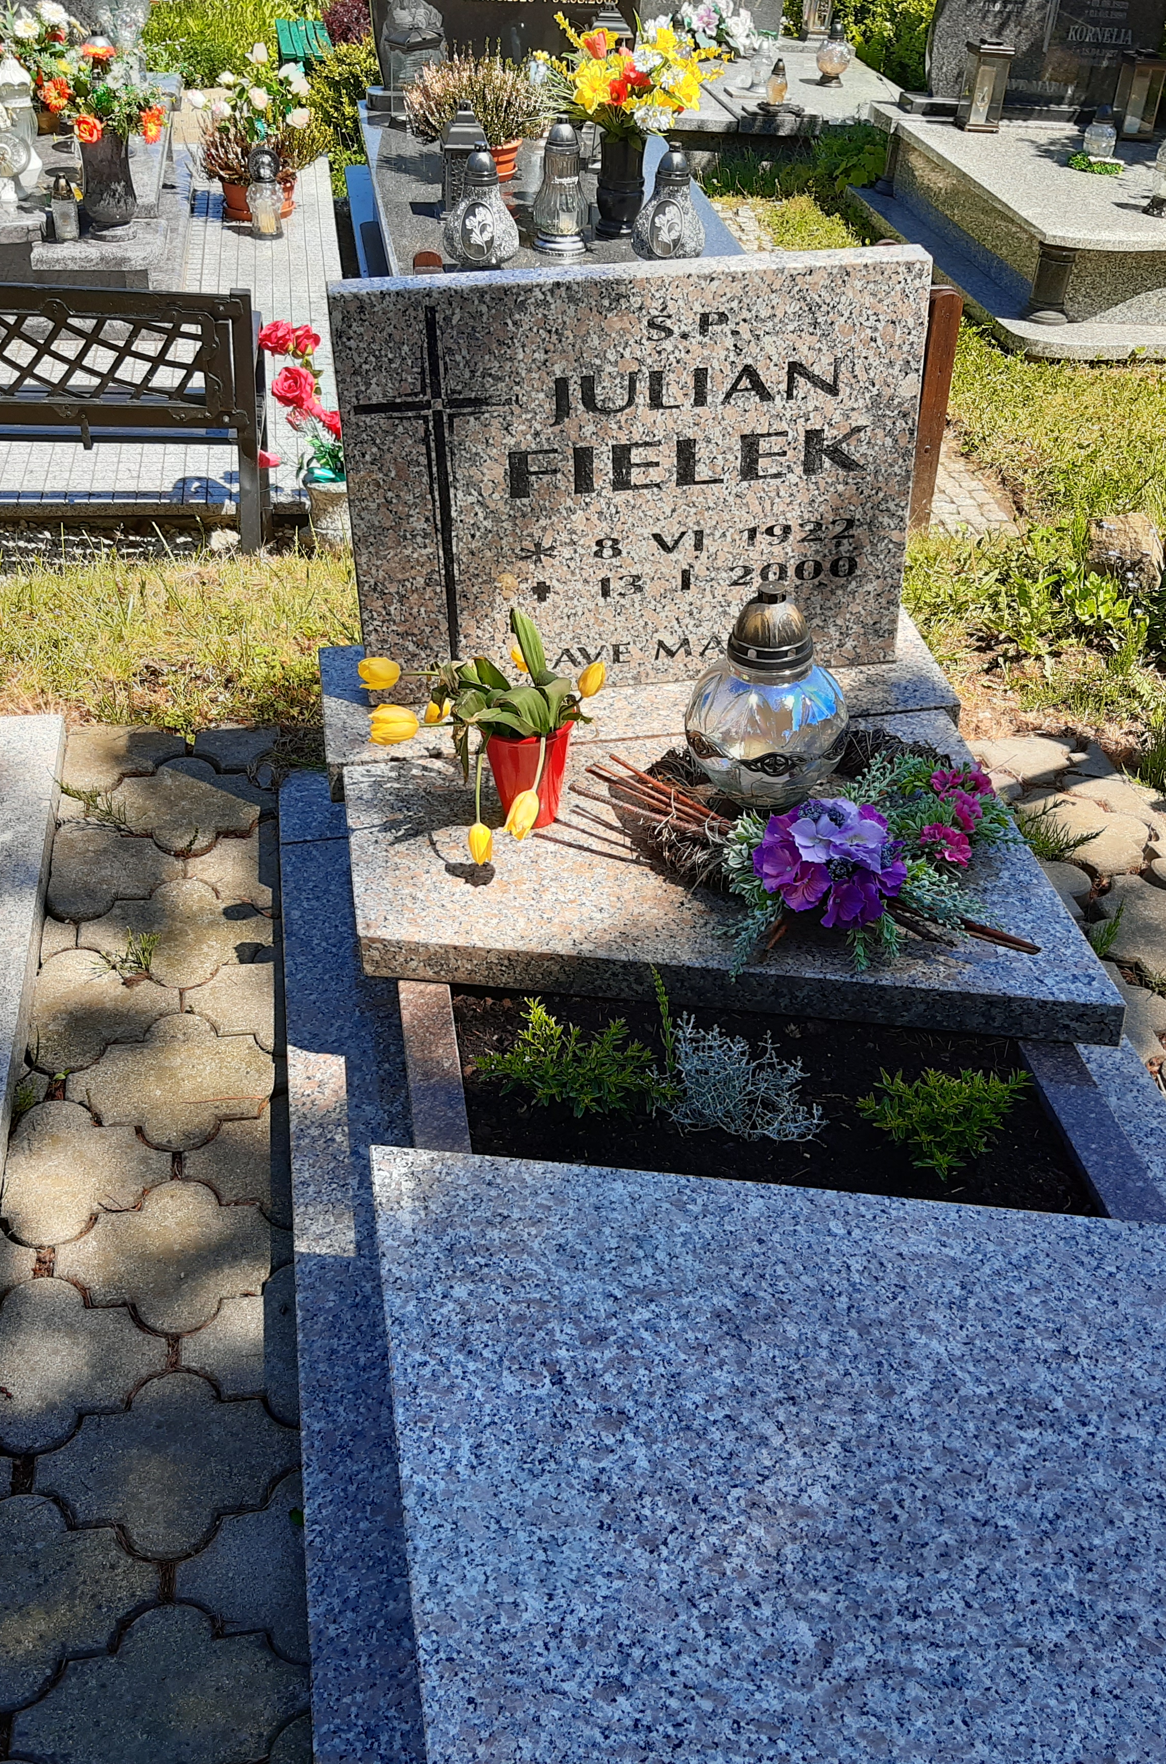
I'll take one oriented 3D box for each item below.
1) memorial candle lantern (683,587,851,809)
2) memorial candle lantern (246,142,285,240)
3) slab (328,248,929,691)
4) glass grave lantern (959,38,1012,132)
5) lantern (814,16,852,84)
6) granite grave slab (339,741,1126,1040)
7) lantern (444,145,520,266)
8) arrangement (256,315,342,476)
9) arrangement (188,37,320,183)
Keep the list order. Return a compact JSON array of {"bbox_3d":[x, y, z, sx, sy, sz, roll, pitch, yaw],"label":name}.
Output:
[{"bbox_3d":[0.243,-0.249,2.314,0.221,0.289,0.221,-5,36,-7],"label":"memorial candle lantern"},{"bbox_3d":[-0.822,-1.794,4.594,0.100,0.228,0.100,-6,35,-7],"label":"memorial candle lantern"},{"bbox_3d":[0.068,-0.531,2.373,0.758,0.573,0.058,-6,35,-6],"label":"slab"},{"bbox_3d":[1.274,-2.515,5.578,0.115,0.260,0.115,-5,35,-6],"label":"glass grave lantern"},{"bbox_3d":[0.864,-2.846,6.060,0.120,0.205,0.120,-6,35,-7],"label":"lantern"},{"bbox_3d":[0.143,0.016,2.189,0.838,0.059,0.638,-6,37,-7],"label":"granite grave slab"},{"bbox_3d":[-0.249,-1.654,4.306,0.185,0.268,0.185,-5,36,-7],"label":"lantern"},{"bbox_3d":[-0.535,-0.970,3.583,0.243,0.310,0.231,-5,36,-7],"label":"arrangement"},{"bbox_3d":[-0.960,-2.263,5.198,0.395,0.370,0.355,-5,36,-7],"label":"arrangement"}]

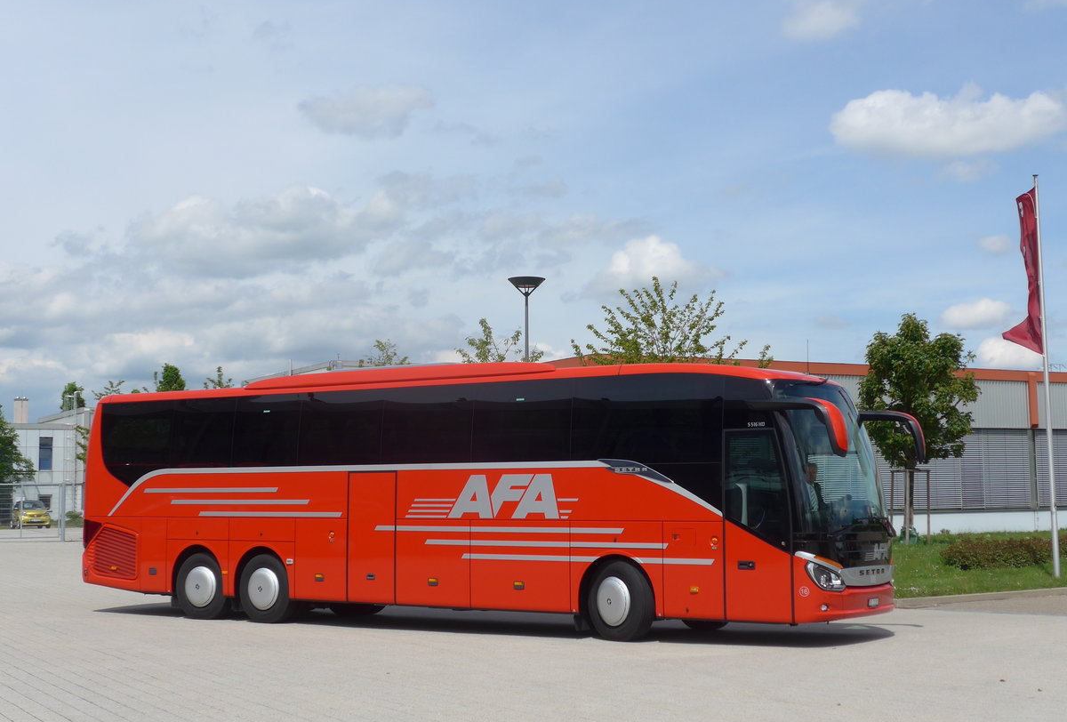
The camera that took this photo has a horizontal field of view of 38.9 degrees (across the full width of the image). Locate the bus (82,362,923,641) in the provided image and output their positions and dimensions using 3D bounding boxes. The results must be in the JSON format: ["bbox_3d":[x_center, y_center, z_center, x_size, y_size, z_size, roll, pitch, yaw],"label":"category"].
[{"bbox_3d":[-1.219,1.984,22.242,13.350,3.750,2.650,-4,-6,33],"label":"bus"}]

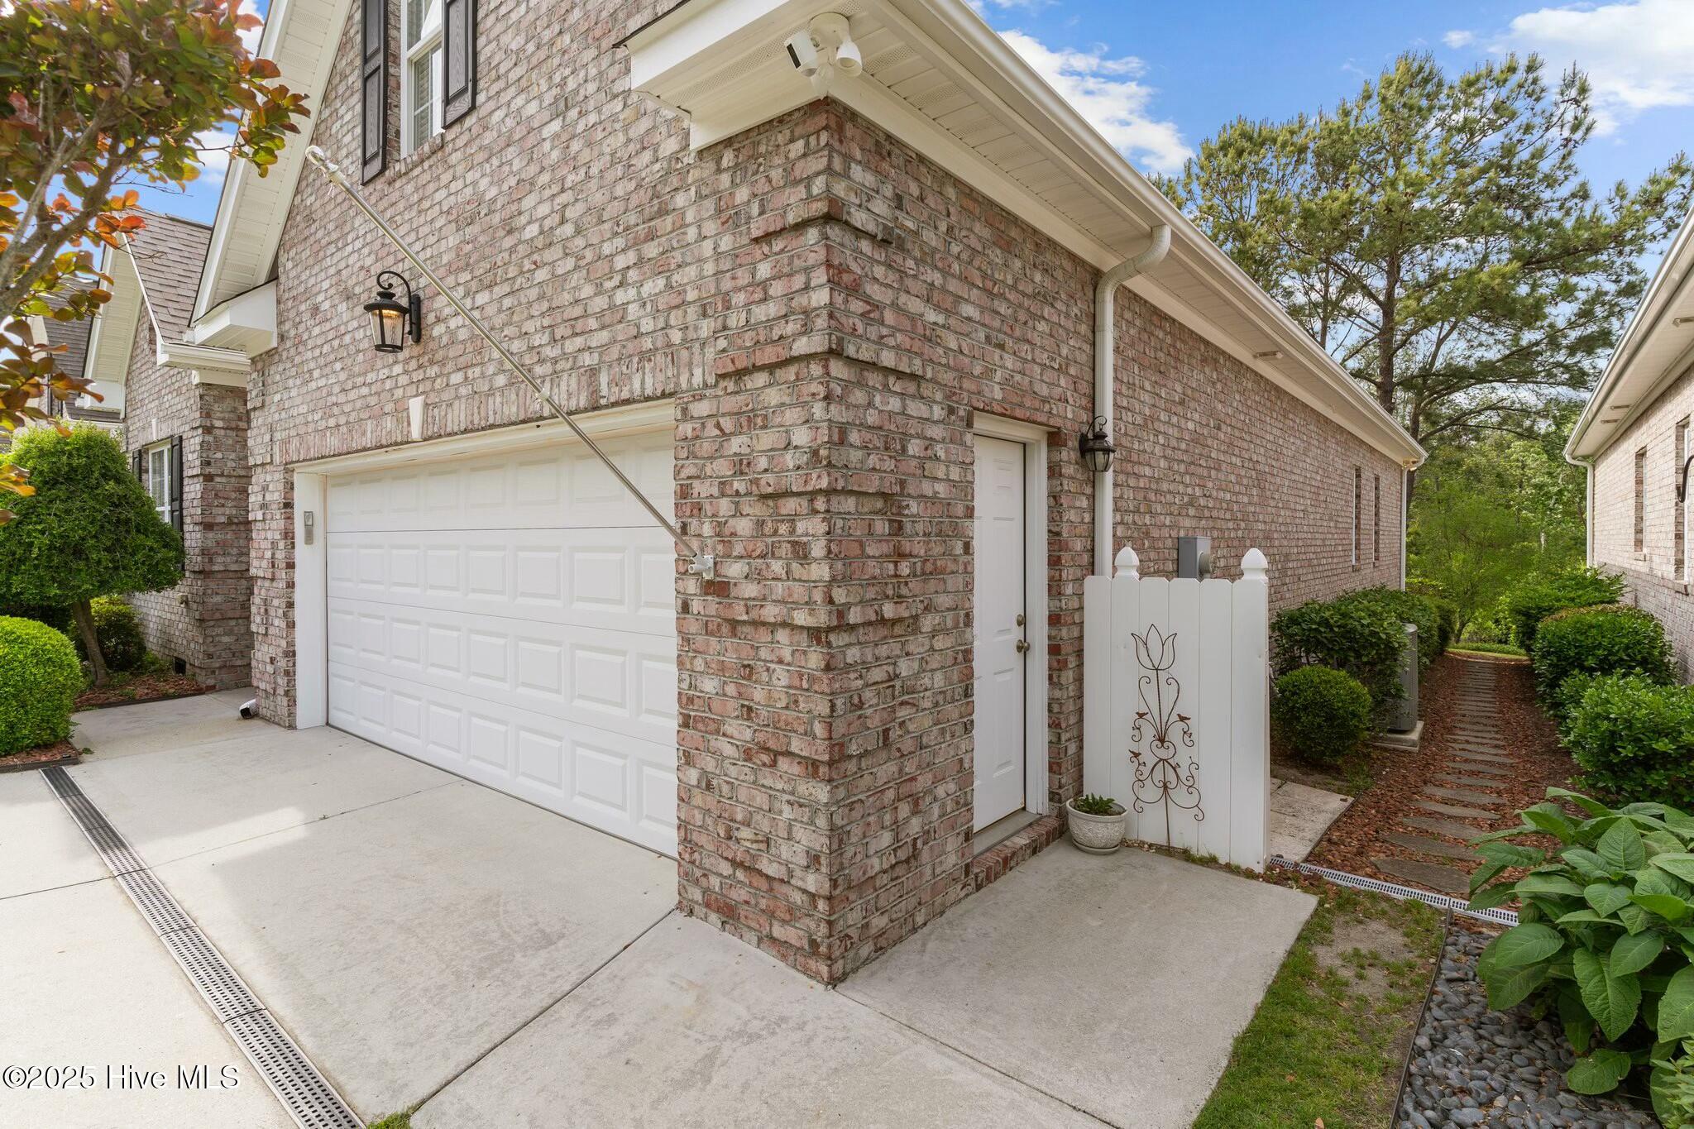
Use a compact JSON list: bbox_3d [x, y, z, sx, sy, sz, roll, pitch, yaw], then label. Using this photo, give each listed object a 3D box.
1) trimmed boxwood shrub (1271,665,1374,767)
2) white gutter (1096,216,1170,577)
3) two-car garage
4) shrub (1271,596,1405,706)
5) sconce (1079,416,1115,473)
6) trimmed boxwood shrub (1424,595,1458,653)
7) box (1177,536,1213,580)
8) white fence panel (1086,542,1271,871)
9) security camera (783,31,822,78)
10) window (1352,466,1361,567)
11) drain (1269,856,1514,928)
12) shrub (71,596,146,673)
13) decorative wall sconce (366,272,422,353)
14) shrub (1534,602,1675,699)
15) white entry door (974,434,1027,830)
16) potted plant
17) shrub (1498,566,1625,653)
[{"bbox_3d":[3.390,1.080,5.749,0.680,0.720,0.680,1,2,40],"label":"trimmed boxwood shrub"},{"bbox_3d":[1.606,-0.202,4.537,0.430,3.300,0.110,1,2,40],"label":"white gutter"},{"bbox_3d":[-2.465,0.308,5.148,4.900,2.150,0.150,1,2,39],"label":"two-car garage"},{"bbox_3d":[3.914,0.850,6.378,0.950,1.140,0.950,1,2,40],"label":"shrub"},{"bbox_3d":[1.421,-0.667,4.484,0.190,0.320,0.165,1,2,40],"label":"sconce"},{"bbox_3d":[8.522,0.823,11.830,0.850,0.870,0.900,1,2,40],"label":"trimmed boxwood shrub"},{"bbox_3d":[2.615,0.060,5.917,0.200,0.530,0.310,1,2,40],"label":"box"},{"bbox_3d":[1.724,0.704,4.243,0.920,1.580,0.140,1,2,38],"label":"white fence panel"},{"bbox_3d":[-0.151,-1.710,2.670,0.090,0.105,0.080,-33,7,-8],"label":"security camera"},{"bbox_3d":[7.822,-0.735,12.350,0.120,1.520,0.880,1,2,40],"label":"window"},{"bbox_3d":[2.492,1.530,3.709,1.100,0.070,0.140,1,2,40],"label":"drain"},{"bbox_3d":[-8.778,0.772,9.527,0.820,0.950,0.820,1,2,40],"label":"shrub"},{"bbox_3d":[-2.878,-1.580,5.024,0.240,0.500,0.290,1,2,39],"label":"decorative wall sconce"},{"bbox_3d":[7.320,0.889,7.774,1.080,1.000,1.080,1,2,40],"label":"shrub"},{"bbox_3d":[0.708,0.352,4.104,0.080,2.050,0.840,1,2,40],"label":"white entry door"},{"bbox_3d":[1.310,1.365,4.232,0.295,0.280,0.295,1,2,40],"label":"potted plant"},{"bbox_3d":[10.105,0.648,11.324,1.350,1.250,1.300,1,2,40],"label":"shrub"}]

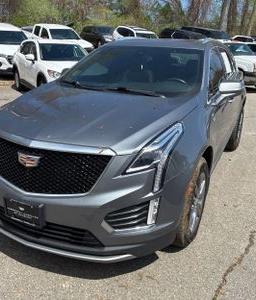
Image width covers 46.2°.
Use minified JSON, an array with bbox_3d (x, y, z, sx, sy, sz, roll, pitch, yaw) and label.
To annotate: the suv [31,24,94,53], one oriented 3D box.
[{"bbox_3d":[-3.635,-5.269,14.988,1.850,1.760,5.100,-11,26,-35],"label":"suv"}]

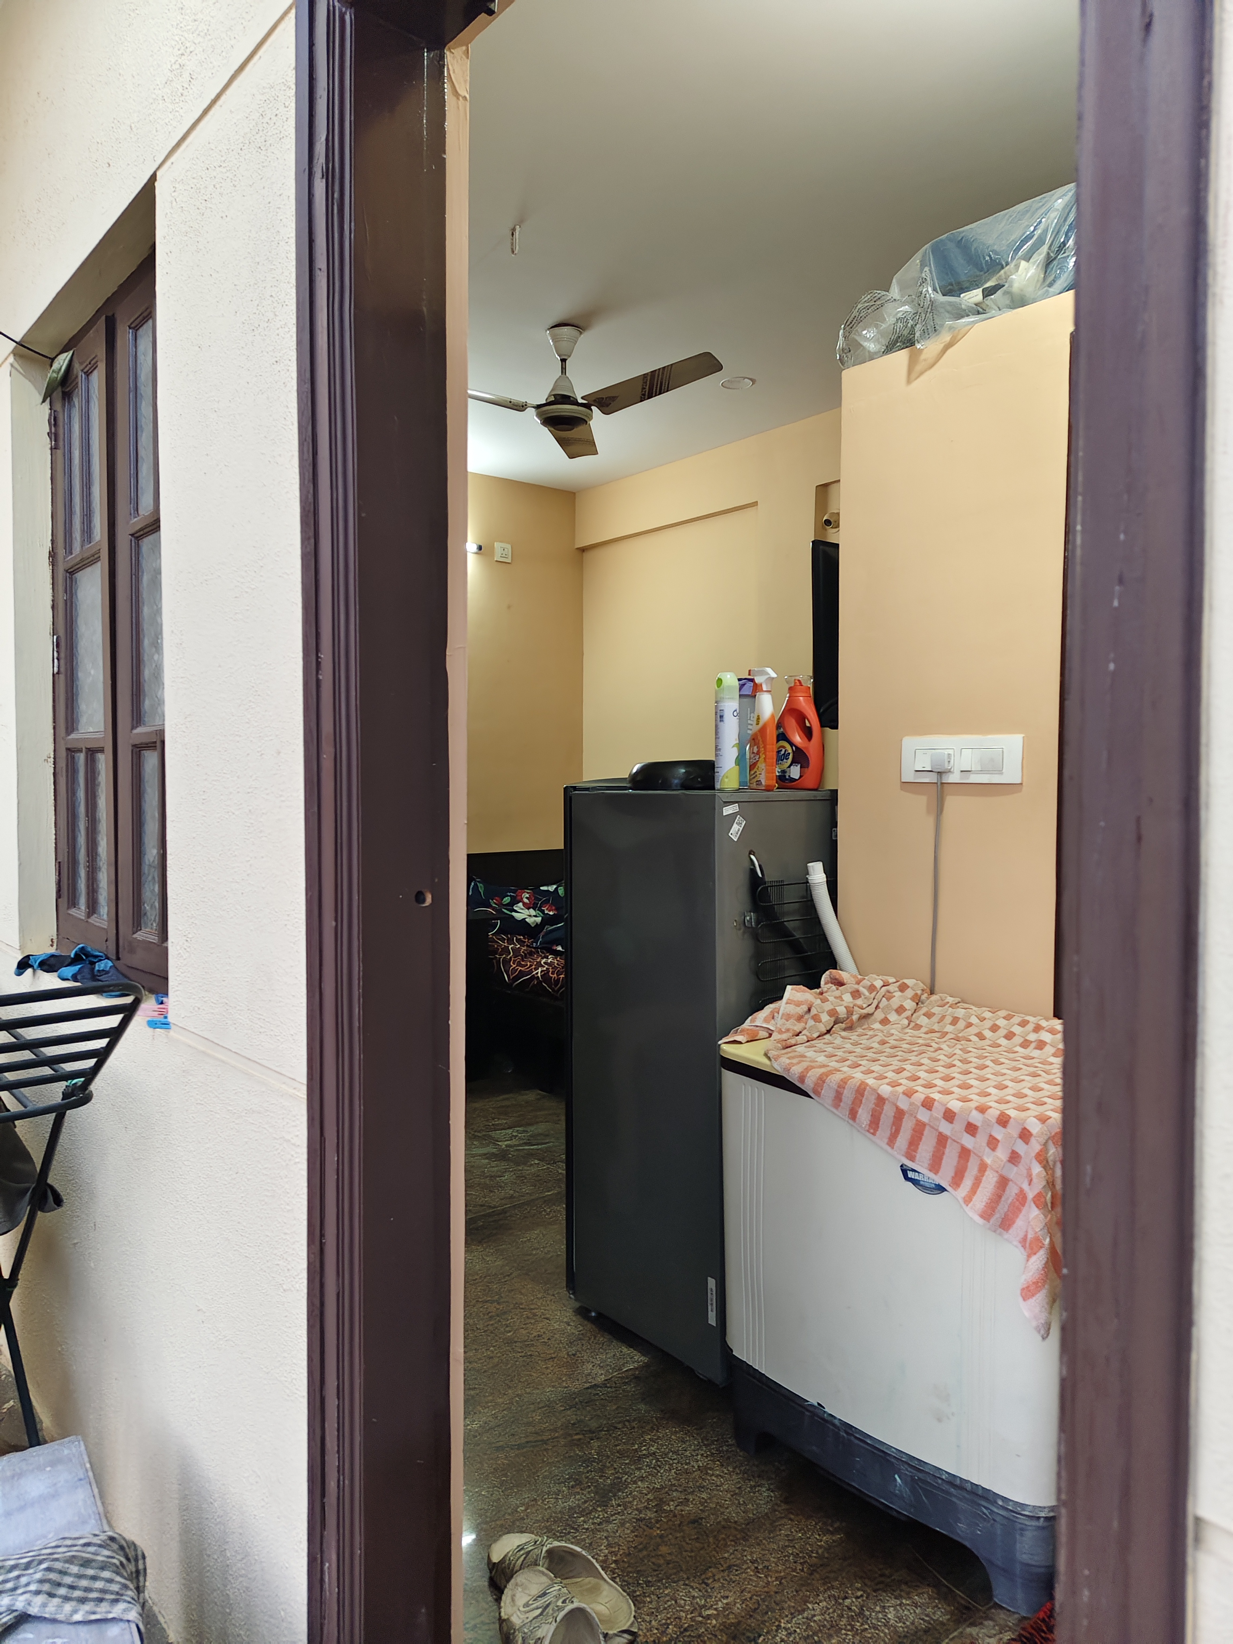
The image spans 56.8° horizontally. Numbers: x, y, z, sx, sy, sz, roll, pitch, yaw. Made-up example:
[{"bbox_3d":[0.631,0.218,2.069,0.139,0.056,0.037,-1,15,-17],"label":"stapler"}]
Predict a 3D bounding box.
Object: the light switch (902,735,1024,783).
[{"bbox_3d":[0.656,-0.120,2.200,0.022,0.090,0.267,-1,2,-40],"label":"light switch"}]

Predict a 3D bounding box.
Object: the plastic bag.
[{"bbox_3d":[0.765,-1.081,2.341,0.380,0.260,0.660,-1,2,-40],"label":"plastic bag"}]

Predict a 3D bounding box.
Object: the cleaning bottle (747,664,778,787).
[{"bbox_3d":[0.311,-0.196,2.424,0.048,0.262,0.083,-1,2,-35],"label":"cleaning bottle"}]

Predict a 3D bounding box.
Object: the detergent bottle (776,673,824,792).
[{"bbox_3d":[0.408,-0.192,2.537,0.108,0.248,0.068,1,2,28],"label":"detergent bottle"}]

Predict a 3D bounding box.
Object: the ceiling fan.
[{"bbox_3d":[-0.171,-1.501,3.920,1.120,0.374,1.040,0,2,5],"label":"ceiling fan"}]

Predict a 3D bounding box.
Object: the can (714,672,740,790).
[{"bbox_3d":[0.231,-0.188,2.374,0.052,0.248,0.052,0,2,0],"label":"can"}]

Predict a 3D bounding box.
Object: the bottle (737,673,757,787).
[{"bbox_3d":[0.285,-0.189,2.480,0.055,0.245,0.055,0,2,0],"label":"bottle"}]

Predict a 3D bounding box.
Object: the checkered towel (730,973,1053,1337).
[{"bbox_3d":[0.558,0.525,1.973,0.390,0.415,0.742,-1,2,-40],"label":"checkered towel"}]

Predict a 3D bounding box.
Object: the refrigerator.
[{"bbox_3d":[0.266,0.541,2.665,0.540,1.230,0.564,-1,2,-38],"label":"refrigerator"}]

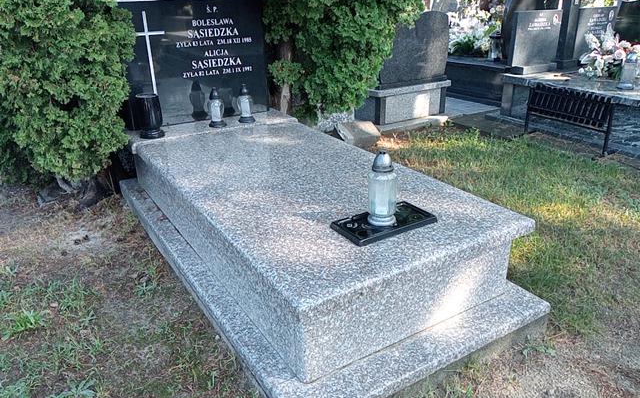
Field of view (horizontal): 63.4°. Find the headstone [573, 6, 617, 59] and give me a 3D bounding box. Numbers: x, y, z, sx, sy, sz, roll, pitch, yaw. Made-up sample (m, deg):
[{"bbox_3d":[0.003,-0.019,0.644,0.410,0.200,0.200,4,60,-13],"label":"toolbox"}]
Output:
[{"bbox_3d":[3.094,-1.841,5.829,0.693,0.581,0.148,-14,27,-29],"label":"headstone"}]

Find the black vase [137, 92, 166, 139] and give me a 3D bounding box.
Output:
[{"bbox_3d":[-0.980,-0.480,2.988,0.140,0.232,0.140,-14,27,-29],"label":"black vase"}]

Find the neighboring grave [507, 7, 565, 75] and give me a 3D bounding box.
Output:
[{"bbox_3d":[2.240,-1.613,5.305,0.658,0.591,0.203,-14,27,-29],"label":"neighboring grave"}]

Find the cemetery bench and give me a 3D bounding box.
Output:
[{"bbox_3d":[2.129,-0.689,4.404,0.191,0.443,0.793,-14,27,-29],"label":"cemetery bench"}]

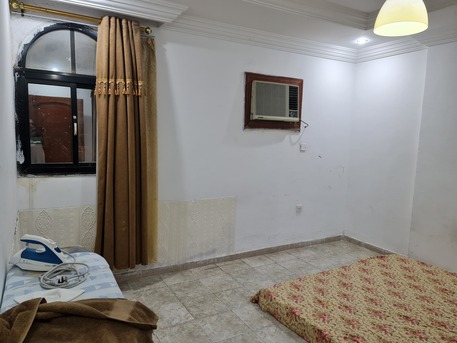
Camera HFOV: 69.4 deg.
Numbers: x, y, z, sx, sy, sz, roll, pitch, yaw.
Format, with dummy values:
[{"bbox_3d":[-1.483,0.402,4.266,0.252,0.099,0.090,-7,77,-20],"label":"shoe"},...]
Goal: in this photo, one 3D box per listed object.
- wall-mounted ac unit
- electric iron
[{"bbox_3d":[0.527,-0.818,3.956,0.678,0.432,0.180,-2,7,-28],"label":"wall-mounted ac unit"},{"bbox_3d":[-0.991,0.413,1.686,0.285,0.145,0.118,2,6,8],"label":"electric iron"}]

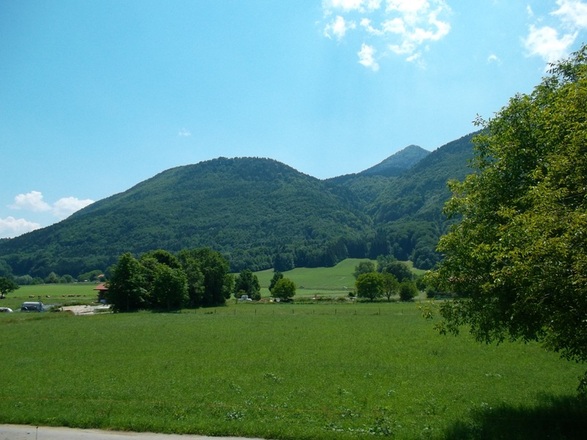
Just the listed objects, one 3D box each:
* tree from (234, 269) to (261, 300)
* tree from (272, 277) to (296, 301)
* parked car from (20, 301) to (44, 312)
[{"bbox_3d":[-15.214,21.514,157.641,8.500,10.760,8.300,0,-7,0],"label":"tree"},{"bbox_3d":[-3.023,22.731,156.467,7.800,7.830,7.700,0,-7,0],"label":"tree"},{"bbox_3d":[-58.831,19.433,107.170,4.500,1.950,1.800,1,-7,-9],"label":"parked car"}]

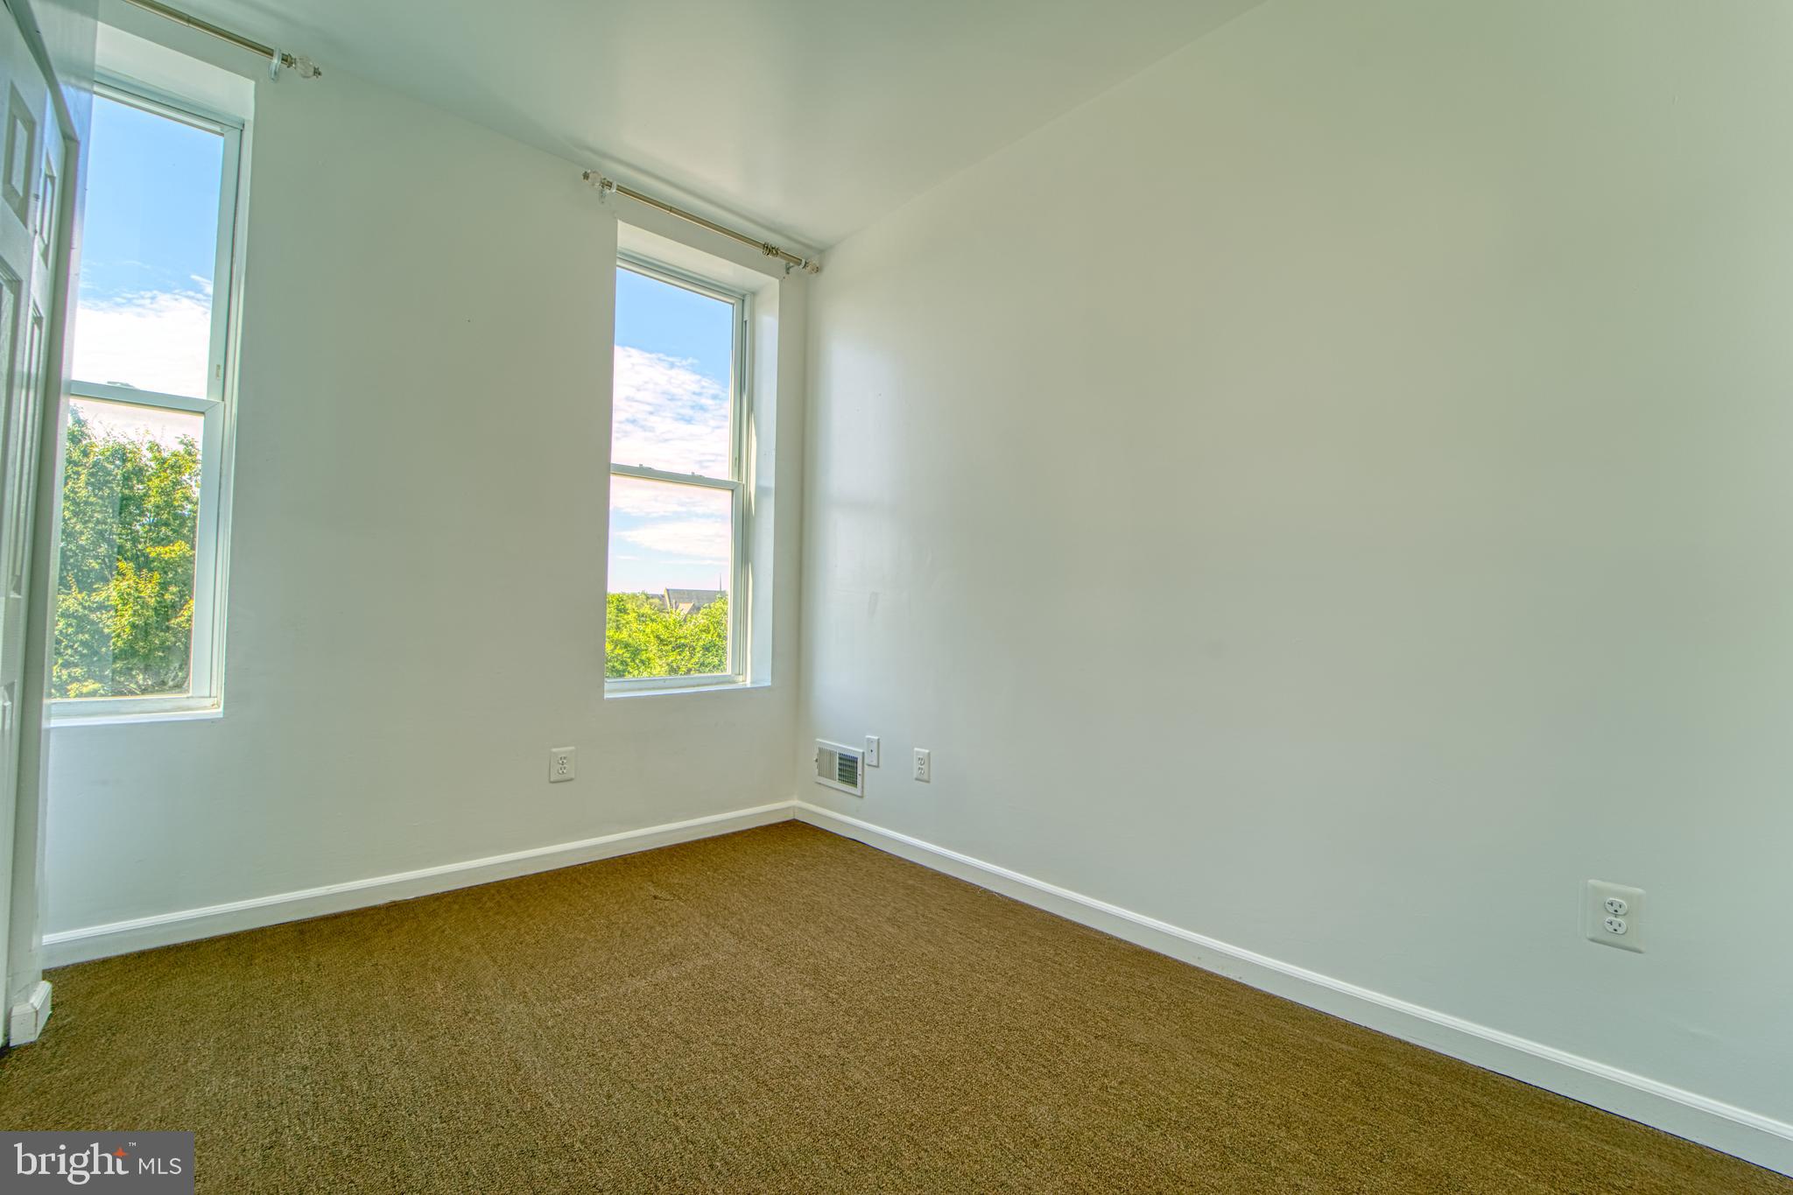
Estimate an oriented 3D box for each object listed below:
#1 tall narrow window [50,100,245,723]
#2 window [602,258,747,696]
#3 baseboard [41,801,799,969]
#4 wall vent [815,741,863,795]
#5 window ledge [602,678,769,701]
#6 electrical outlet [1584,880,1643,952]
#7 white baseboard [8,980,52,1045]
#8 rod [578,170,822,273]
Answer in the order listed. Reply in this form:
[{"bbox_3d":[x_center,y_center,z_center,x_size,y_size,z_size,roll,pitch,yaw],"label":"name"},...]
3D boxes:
[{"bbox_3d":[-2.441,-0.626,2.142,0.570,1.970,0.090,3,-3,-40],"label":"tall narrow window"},{"bbox_3d":[-1.043,-0.562,3.336,0.720,1.970,0.090,3,-3,-40],"label":"window"},{"bbox_3d":[-1.420,1.009,2.658,2.420,0.088,0.020,3,-3,-40],"label":"baseboard"},{"bbox_3d":[-0.261,0.779,3.194,0.025,0.203,0.345,3,-3,-43],"label":"wall vent"},{"bbox_3d":[-0.964,0.429,3.196,0.775,0.040,0.200,3,-3,-40],"label":"window ledge"},{"bbox_3d":[1.449,0.643,1.404,0.010,0.120,0.080,3,-3,-43],"label":"electrical outlet"},{"bbox_3d":[-2.009,0.963,1.621,0.040,0.085,0.140,3,-3,-40],"label":"white baseboard"},{"bbox_3d":[-0.841,-1.654,3.156,1.110,0.062,0.110,3,-3,-40],"label":"rod"}]

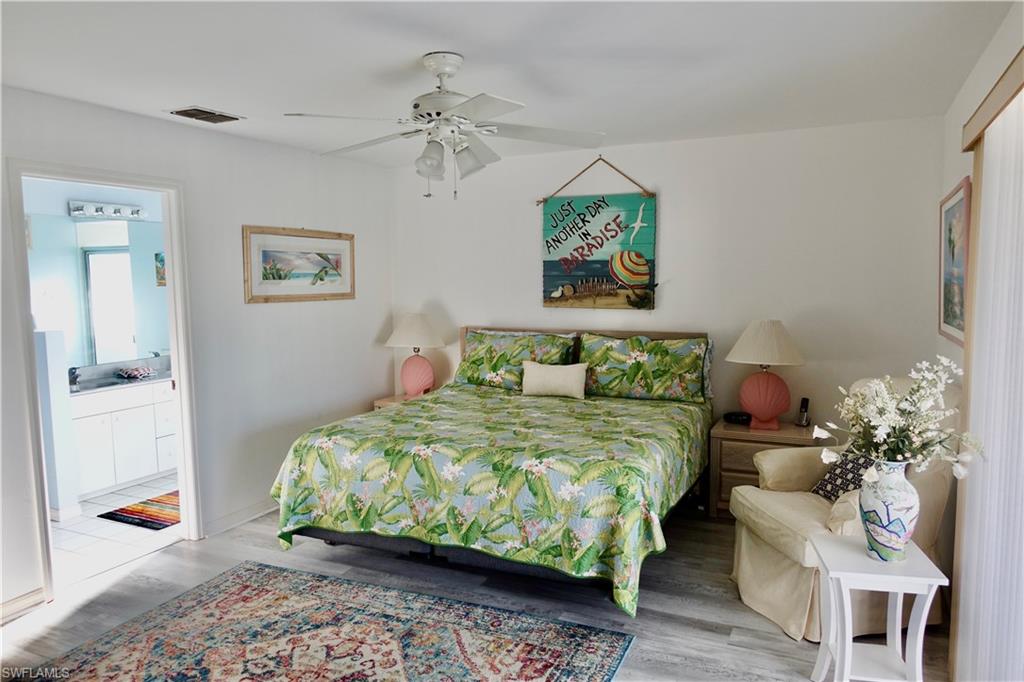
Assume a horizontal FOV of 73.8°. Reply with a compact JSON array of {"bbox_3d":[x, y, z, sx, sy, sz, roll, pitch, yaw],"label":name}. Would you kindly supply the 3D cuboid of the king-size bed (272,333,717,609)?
[{"bbox_3d":[0.015,0.585,4.150,2.086,1.148,2.106,2,6,27],"label":"king-size bed"}]

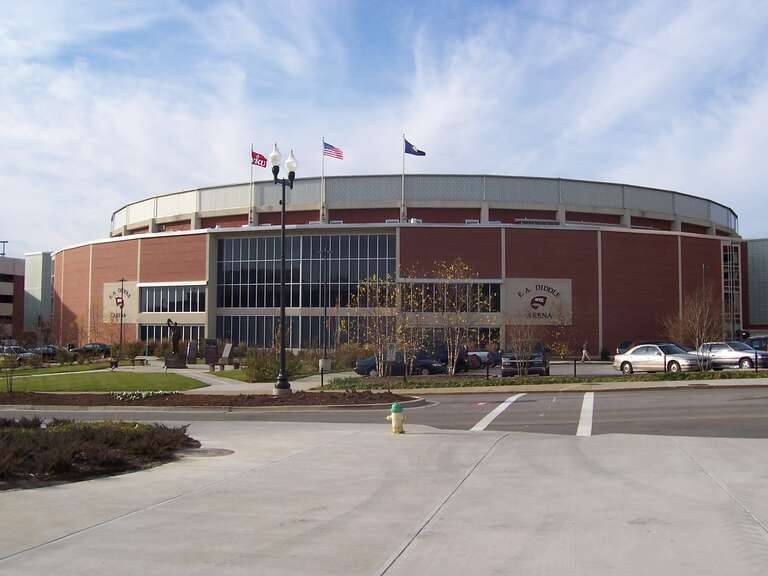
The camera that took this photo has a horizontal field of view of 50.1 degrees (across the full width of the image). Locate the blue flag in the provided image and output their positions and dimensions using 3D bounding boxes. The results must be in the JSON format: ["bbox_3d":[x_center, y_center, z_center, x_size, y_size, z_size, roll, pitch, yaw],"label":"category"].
[{"bbox_3d":[3.300,-14.719,86.000,2.200,1.800,0.500,1,-4,-11],"label":"blue flag"}]

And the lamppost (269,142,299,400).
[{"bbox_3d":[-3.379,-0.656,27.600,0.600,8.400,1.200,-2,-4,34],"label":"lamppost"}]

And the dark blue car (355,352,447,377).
[{"bbox_3d":[0.879,4.152,43.830,4.900,1.380,1.800,0,-3,0],"label":"dark blue car"}]

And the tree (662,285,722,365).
[{"bbox_3d":[14.183,1.787,37.765,2.800,3.950,2.700,0,-3,0],"label":"tree"}]

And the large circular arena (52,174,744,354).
[{"bbox_3d":[3.402,0.487,141.105,111.000,20.149,112.000,0,-3,0],"label":"large circular arena"}]

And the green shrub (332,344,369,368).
[{"bbox_3d":[-2.182,4.403,53.331,2.300,1.720,2.100,0,-3,0],"label":"green shrub"}]

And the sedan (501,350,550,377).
[{"bbox_3d":[6.677,3.433,38.600,1.830,1.420,4.600,0,-4,11],"label":"sedan"}]

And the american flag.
[{"bbox_3d":[-5.352,-14.572,87.000,2.200,1.900,0.500,1,-4,-11],"label":"american flag"}]

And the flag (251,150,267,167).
[{"bbox_3d":[-14.702,-15.090,96.399,1.750,1.750,0.350,0,-3,6],"label":"flag"}]

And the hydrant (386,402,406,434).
[{"bbox_3d":[0.282,2.930,18.500,0.450,0.720,0.400,0,-3,-3],"label":"hydrant"}]

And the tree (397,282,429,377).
[{"bbox_3d":[1.301,1.830,36.200,1.500,4.300,1.500,0,-3,0],"label":"tree"}]

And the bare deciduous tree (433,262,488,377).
[{"bbox_3d":[3.348,1.308,36.400,2.450,5.200,2.400,0,-3,0],"label":"bare deciduous tree"}]

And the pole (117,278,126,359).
[{"bbox_3d":[-23.736,2.735,73.964,0.900,7.200,0.400,1,-3,-6],"label":"pole"}]

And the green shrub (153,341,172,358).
[{"bbox_3d":[-17.539,4.870,65.000,1.600,1.400,1.500,0,-3,0],"label":"green shrub"}]

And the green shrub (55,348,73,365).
[{"bbox_3d":[-23.364,4.994,59.802,1.300,1.170,1.250,0,-3,0],"label":"green shrub"}]

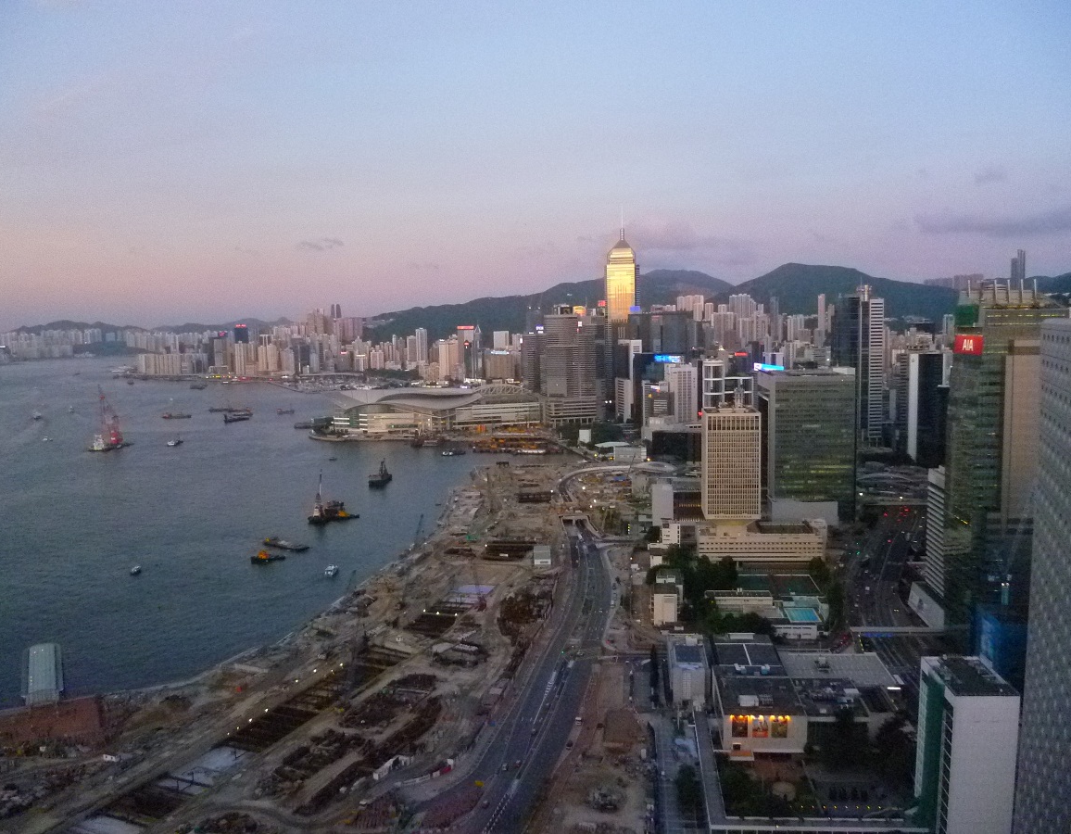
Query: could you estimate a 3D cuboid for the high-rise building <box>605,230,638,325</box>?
[{"bbox_3d":[158.910,-160.410,1640.240,59.200,339.000,58.000,-1,6,6],"label":"high-rise building"}]

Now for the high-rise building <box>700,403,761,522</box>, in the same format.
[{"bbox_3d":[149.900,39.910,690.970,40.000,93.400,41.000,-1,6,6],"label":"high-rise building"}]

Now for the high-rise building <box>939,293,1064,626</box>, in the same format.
[{"bbox_3d":[272.630,21.830,525.820,45.300,193.200,46.000,-1,6,6],"label":"high-rise building"}]

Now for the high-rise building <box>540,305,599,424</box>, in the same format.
[{"bbox_3d":[59.240,-82.650,1591.120,102.600,198.000,70.000,-1,6,4],"label":"high-rise building"}]

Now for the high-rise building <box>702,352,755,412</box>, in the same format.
[{"bbox_3d":[205.650,7.670,964.030,53.500,137.000,42.000,-1,6,6],"label":"high-rise building"}]

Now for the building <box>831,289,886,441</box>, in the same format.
[{"bbox_3d":[436.120,-60.170,1220.120,60.800,211.900,45.000,-1,6,6],"label":"building"}]

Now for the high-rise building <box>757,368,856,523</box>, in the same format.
[{"bbox_3d":[244.730,23.660,821.890,72.600,131.900,78.000,-1,6,6],"label":"high-rise building"}]

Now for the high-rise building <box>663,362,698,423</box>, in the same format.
[{"bbox_3d":[200.670,-10.810,1232.030,38.500,120.800,36.000,-1,6,4],"label":"high-rise building"}]

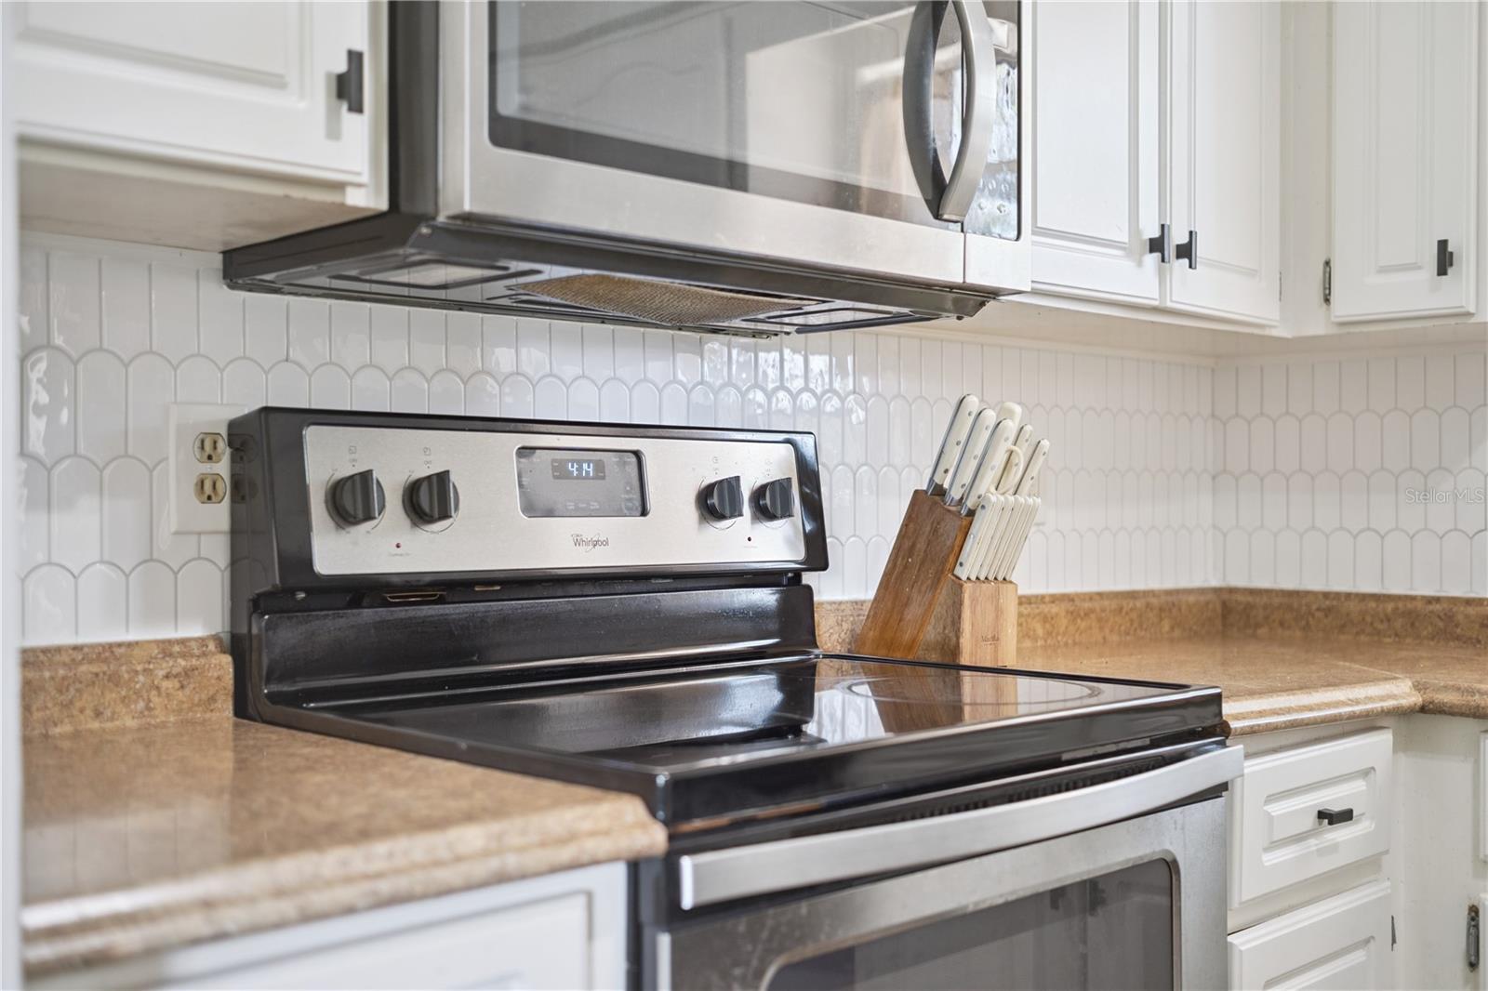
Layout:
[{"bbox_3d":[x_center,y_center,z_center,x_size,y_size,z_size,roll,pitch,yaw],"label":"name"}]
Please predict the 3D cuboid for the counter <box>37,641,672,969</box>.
[{"bbox_3d":[-0.449,0.191,1.212,0.455,0.116,0.662,0,-1,-44],"label":"counter"}]

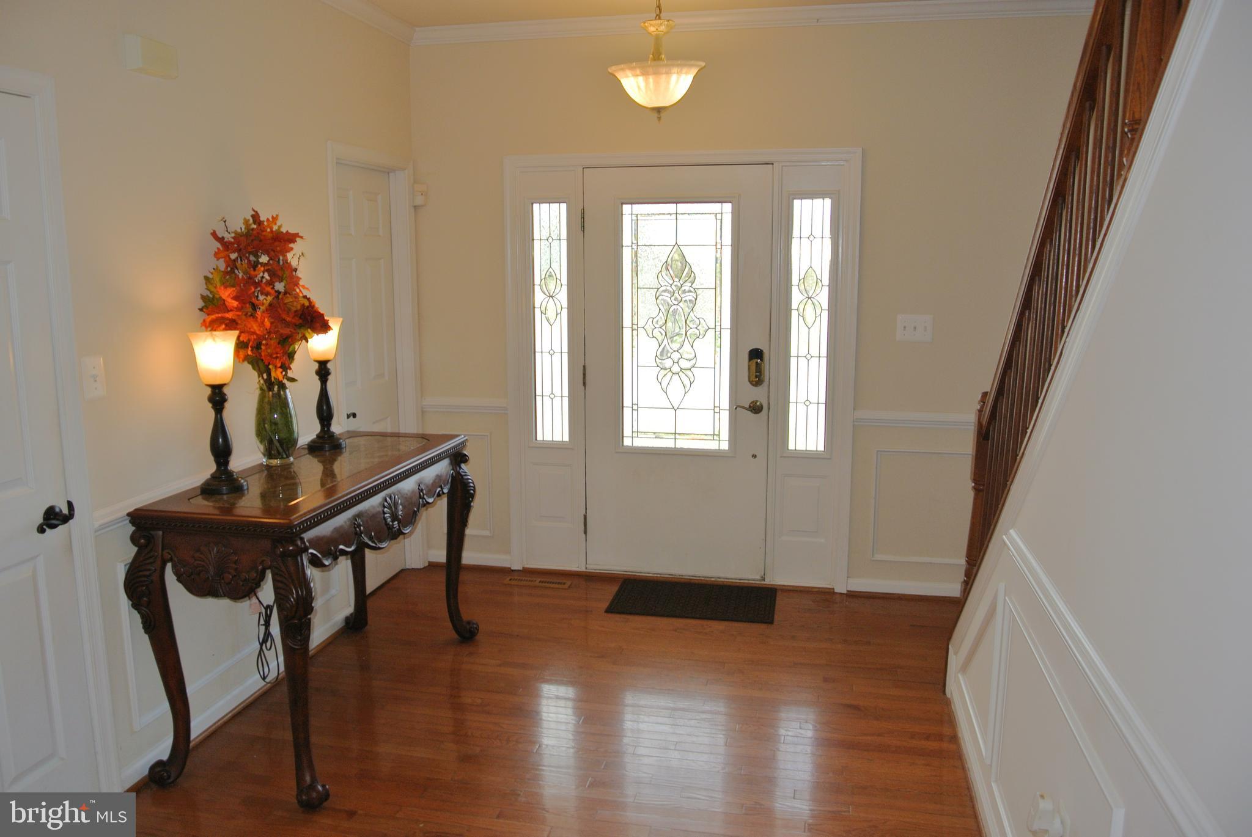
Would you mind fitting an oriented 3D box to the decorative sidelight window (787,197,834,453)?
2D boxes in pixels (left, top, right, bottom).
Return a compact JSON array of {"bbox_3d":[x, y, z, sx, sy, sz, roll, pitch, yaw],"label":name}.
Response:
[{"bbox_3d":[0.864,-0.431,4.429,0.185,1.200,0.040,2,9,12],"label":"decorative sidelight window"}]

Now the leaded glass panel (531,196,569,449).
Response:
[{"bbox_3d":[-0.382,-0.473,4.739,0.185,1.205,0.035,2,9,11],"label":"leaded glass panel"}]

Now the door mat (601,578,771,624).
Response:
[{"bbox_3d":[0.322,0.858,4.458,0.762,0.012,0.475,2,9,12],"label":"door mat"}]

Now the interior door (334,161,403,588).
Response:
[{"bbox_3d":[-1.246,-0.160,4.444,0.040,2.000,0.700,2,9,12],"label":"interior door"}]

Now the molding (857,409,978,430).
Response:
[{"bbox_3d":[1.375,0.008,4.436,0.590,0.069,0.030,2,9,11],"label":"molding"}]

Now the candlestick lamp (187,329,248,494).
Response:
[{"bbox_3d":[-1.293,-0.022,2.992,0.182,0.500,0.182,2,9,12],"label":"candlestick lamp"}]

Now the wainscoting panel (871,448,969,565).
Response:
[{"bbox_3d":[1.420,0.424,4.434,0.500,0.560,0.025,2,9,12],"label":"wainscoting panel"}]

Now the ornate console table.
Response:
[{"bbox_3d":[-1.044,0.604,3.393,0.570,0.872,1.370,2,9,11],"label":"ornate console table"}]

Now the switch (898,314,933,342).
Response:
[{"bbox_3d":[1.347,-0.418,4.377,0.164,0.123,0.013,2,9,11],"label":"switch"}]

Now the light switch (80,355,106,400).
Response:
[{"bbox_3d":[-1.513,-0.119,2.685,0.013,0.122,0.080,2,9,11],"label":"light switch"}]

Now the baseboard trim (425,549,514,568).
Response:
[{"bbox_3d":[-0.825,0.744,4.960,0.465,0.078,0.020,2,9,12],"label":"baseboard trim"}]

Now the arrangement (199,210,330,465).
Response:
[{"bbox_3d":[-1.217,-0.256,3.197,0.380,0.885,0.420,2,9,11],"label":"arrangement"}]

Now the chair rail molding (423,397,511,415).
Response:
[{"bbox_3d":[-0.828,-0.066,4.826,0.470,0.075,0.030,2,9,12],"label":"chair rail molding"}]

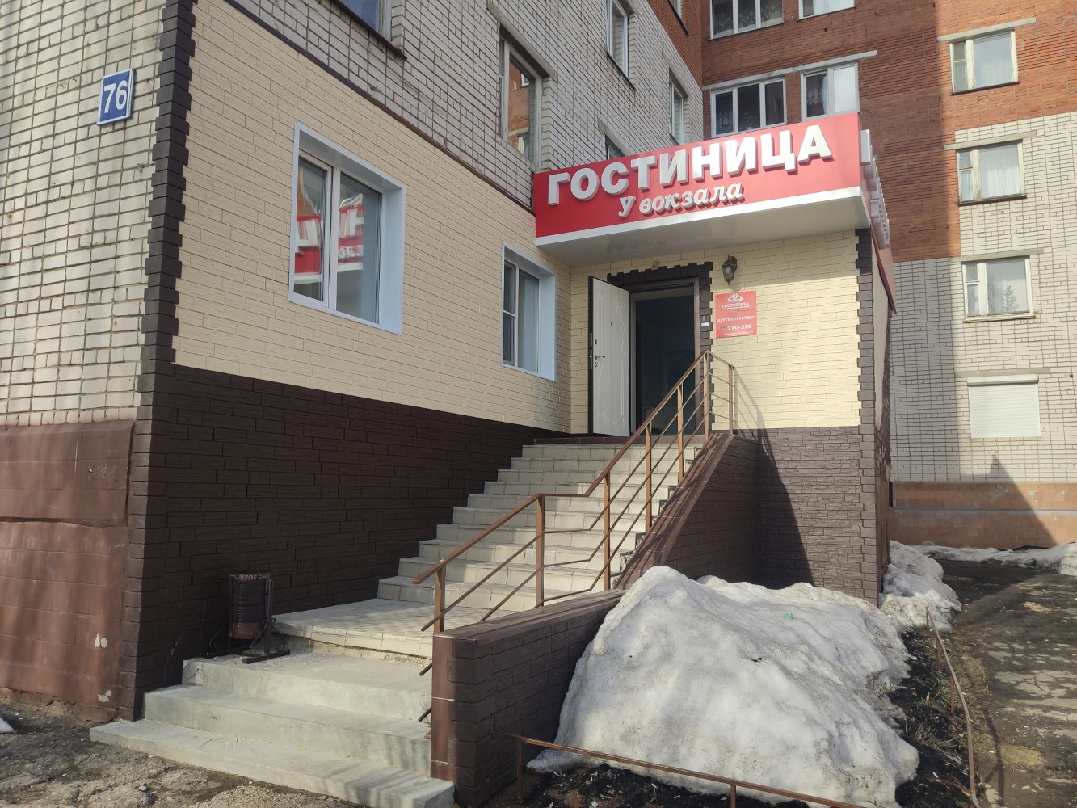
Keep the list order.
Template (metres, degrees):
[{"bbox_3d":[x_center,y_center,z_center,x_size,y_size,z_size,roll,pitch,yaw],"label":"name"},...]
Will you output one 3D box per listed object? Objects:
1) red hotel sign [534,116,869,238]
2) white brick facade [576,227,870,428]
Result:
[{"bbox_3d":[1.670,-2.579,9.332,3.810,0.830,0.160,-3,-7,26],"label":"red hotel sign"},{"bbox_3d":[2.111,-0.804,10.195,3.650,2.295,0.200,-3,-7,26],"label":"white brick facade"}]

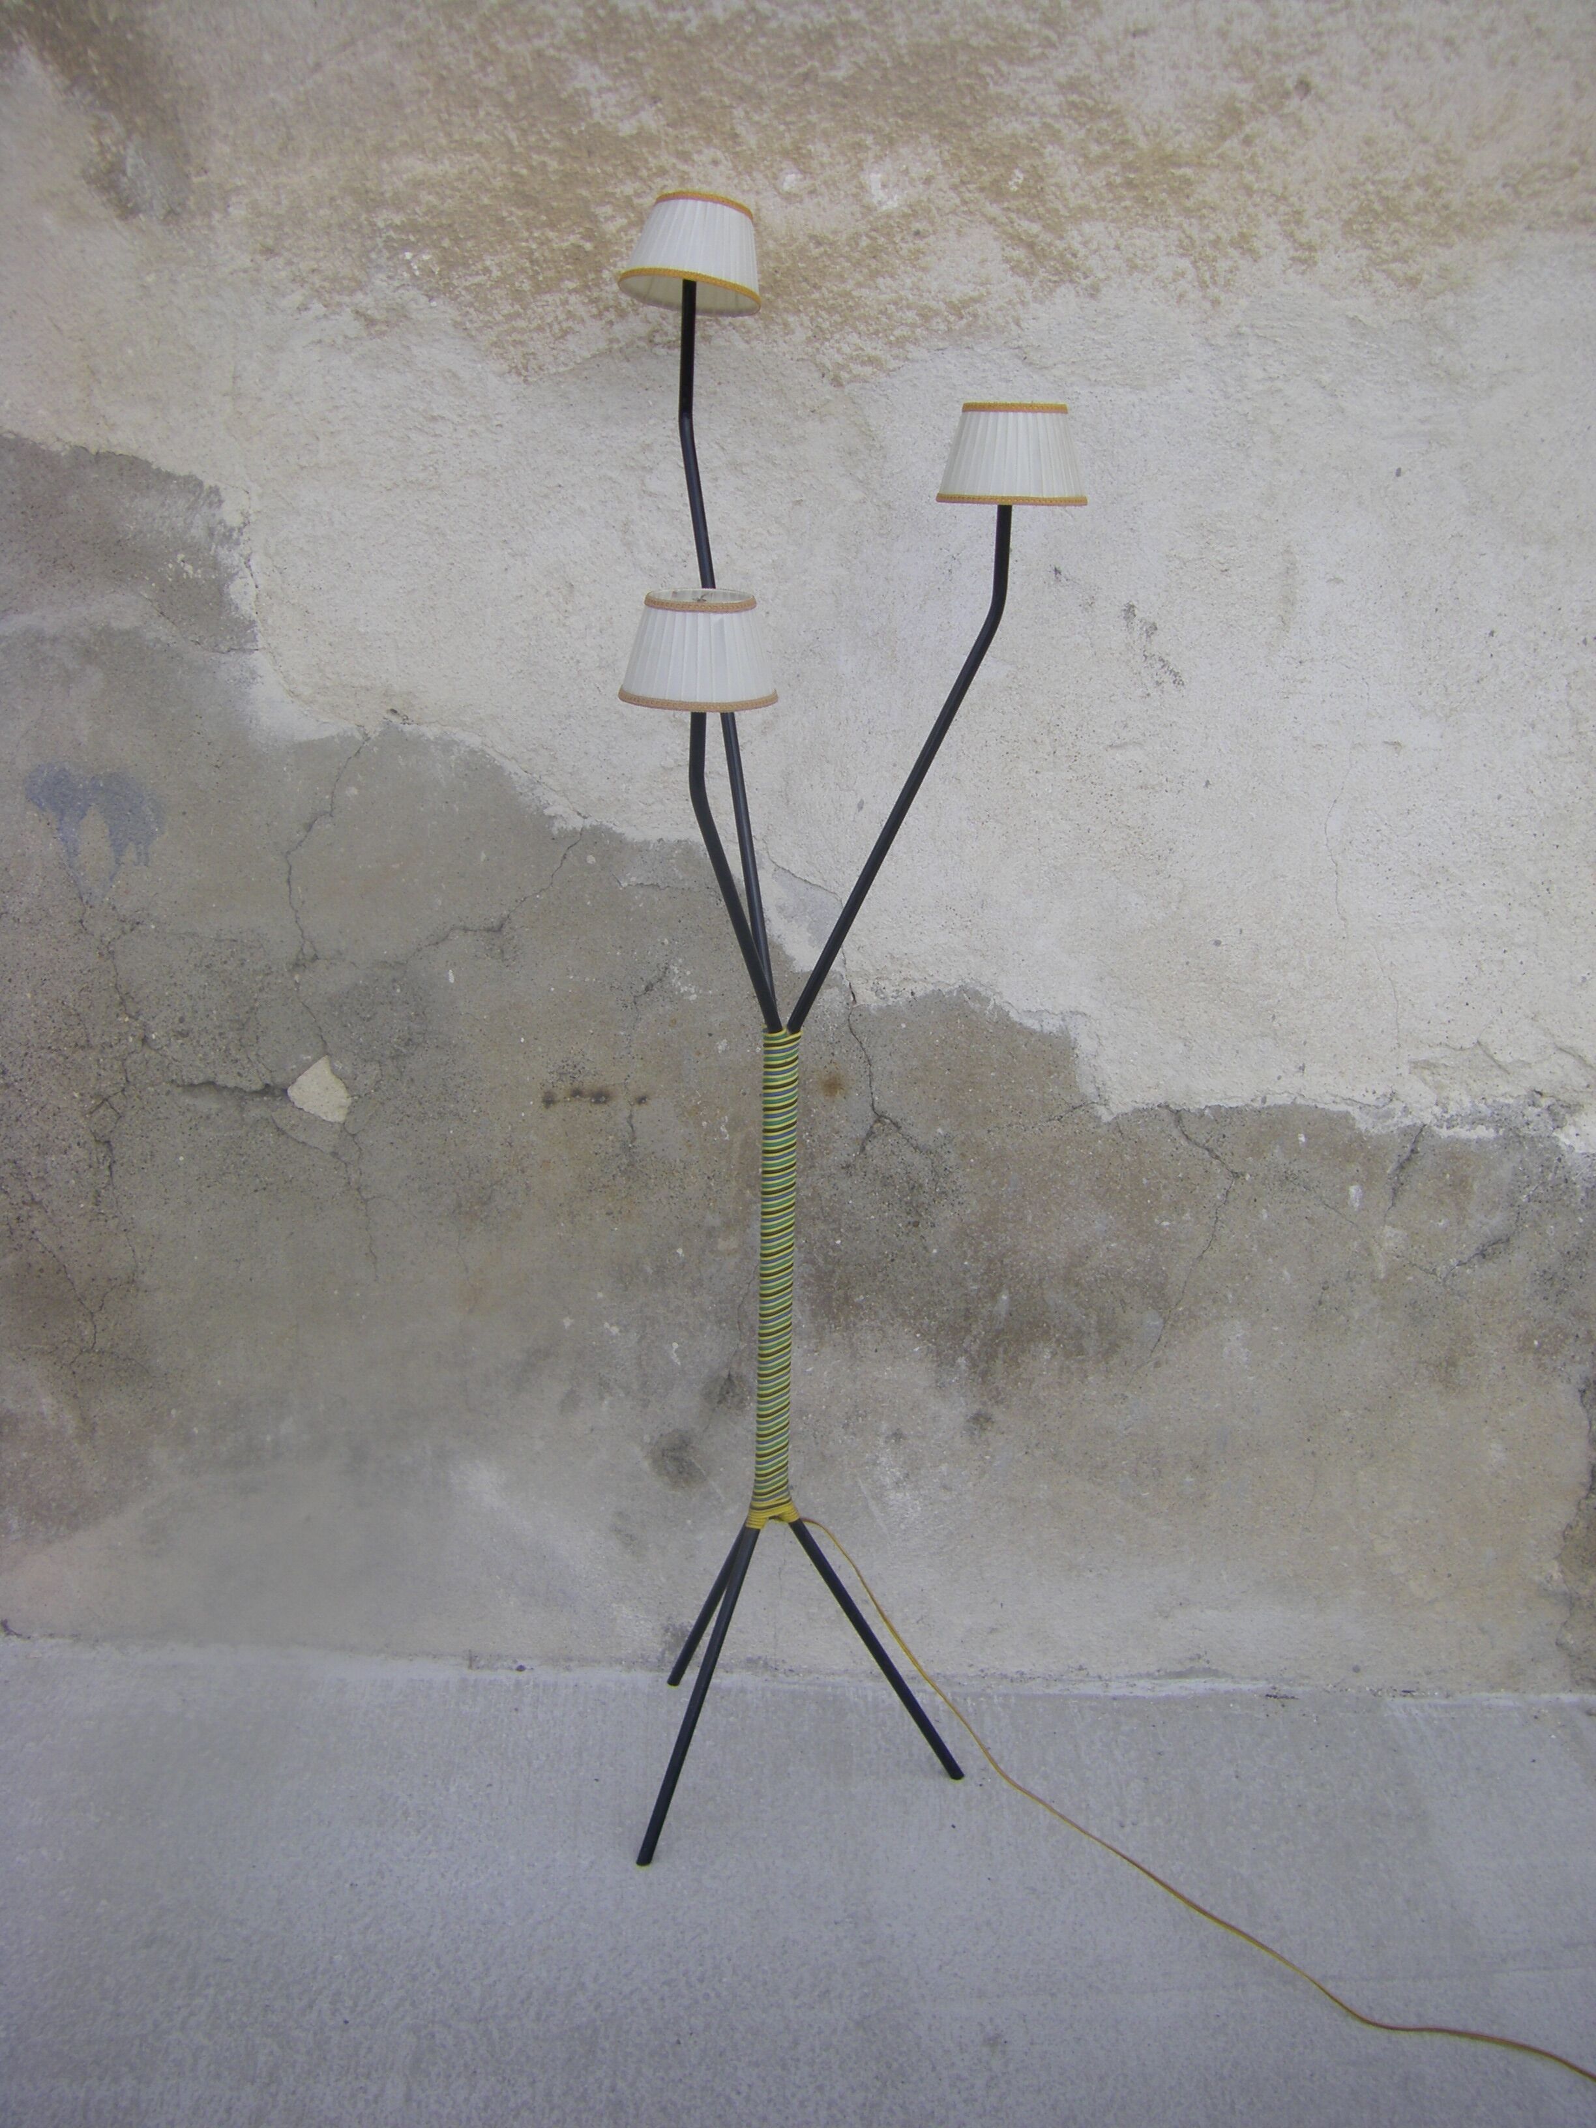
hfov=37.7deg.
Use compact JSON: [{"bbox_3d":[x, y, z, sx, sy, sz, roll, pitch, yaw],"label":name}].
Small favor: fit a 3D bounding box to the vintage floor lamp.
[{"bbox_3d":[0.022,-0.044,2.541,0.490,1.753,0.530,2,13,0],"label":"vintage floor lamp"}]

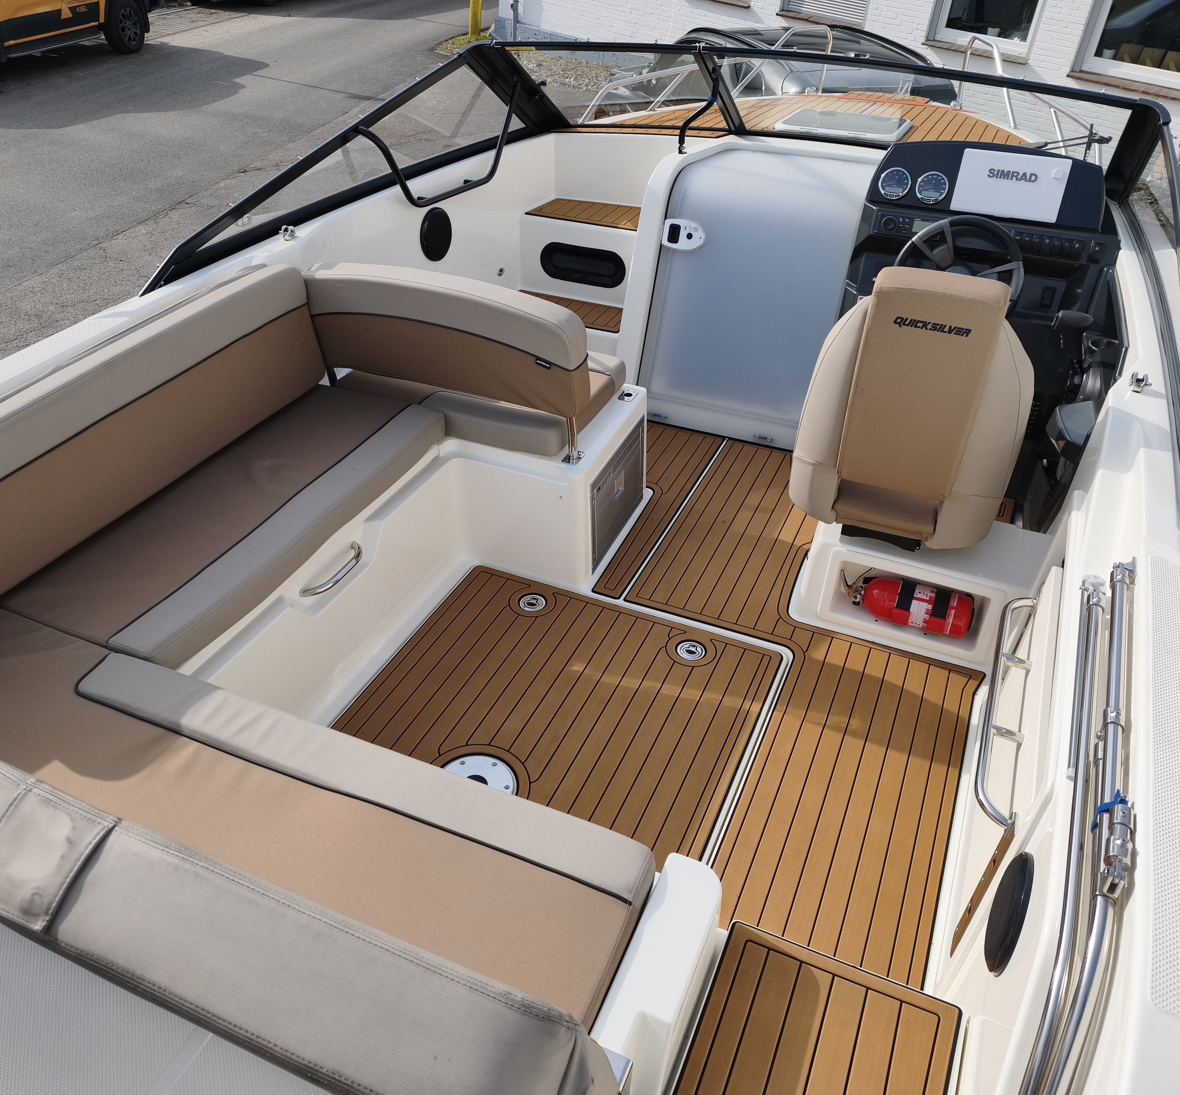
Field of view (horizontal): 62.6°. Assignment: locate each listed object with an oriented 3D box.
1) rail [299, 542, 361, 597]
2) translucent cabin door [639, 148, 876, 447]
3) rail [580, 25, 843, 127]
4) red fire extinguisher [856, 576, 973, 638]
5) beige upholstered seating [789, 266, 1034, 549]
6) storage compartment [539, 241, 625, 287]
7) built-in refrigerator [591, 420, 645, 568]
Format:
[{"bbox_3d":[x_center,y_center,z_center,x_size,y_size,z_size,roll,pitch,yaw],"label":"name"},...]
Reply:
[{"bbox_3d":[-0.594,0.053,2.285,0.055,0.030,0.215,15,38,19],"label":"rail"},{"bbox_3d":[0.557,-0.856,3.388,0.650,0.820,0.460,15,38,19],"label":"translucent cabin door"},{"bbox_3d":[0.501,-2.038,4.209,1.420,0.290,0.210,-24,42,-30],"label":"rail"},{"bbox_3d":[0.837,0.151,2.535,0.315,0.120,0.120,11,3,18],"label":"red fire extinguisher"},{"bbox_3d":[0.840,-0.431,2.451,0.530,0.700,0.560,15,38,19],"label":"beige upholstered seating"},{"bbox_3d":[-0.007,-1.081,3.666,0.355,0.145,0.090,15,38,19],"label":"storage compartment"},{"bbox_3d":[0.035,-0.168,2.820,0.120,0.320,0.405,15,38,19],"label":"built-in refrigerator"}]

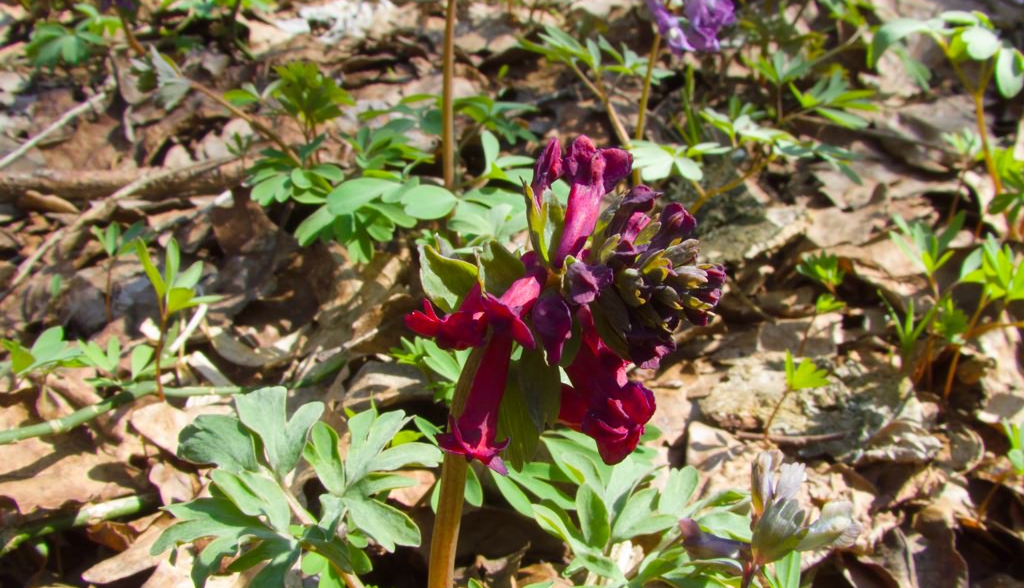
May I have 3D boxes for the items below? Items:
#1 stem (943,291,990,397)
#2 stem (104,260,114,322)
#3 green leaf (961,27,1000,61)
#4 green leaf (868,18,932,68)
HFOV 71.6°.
[{"bbox_3d":[0.165,0.020,0.257,0.004,0.051,0.004,-5,38,4],"label":"stem"},{"bbox_3d":[-0.170,0.000,0.300,0.003,0.034,0.003,18,36,-14],"label":"stem"},{"bbox_3d":[0.188,-0.101,0.285,0.016,0.005,0.014,-14,71,17],"label":"green leaf"},{"bbox_3d":[0.186,-0.120,0.339,0.032,0.024,0.019,-7,39,-9],"label":"green leaf"}]

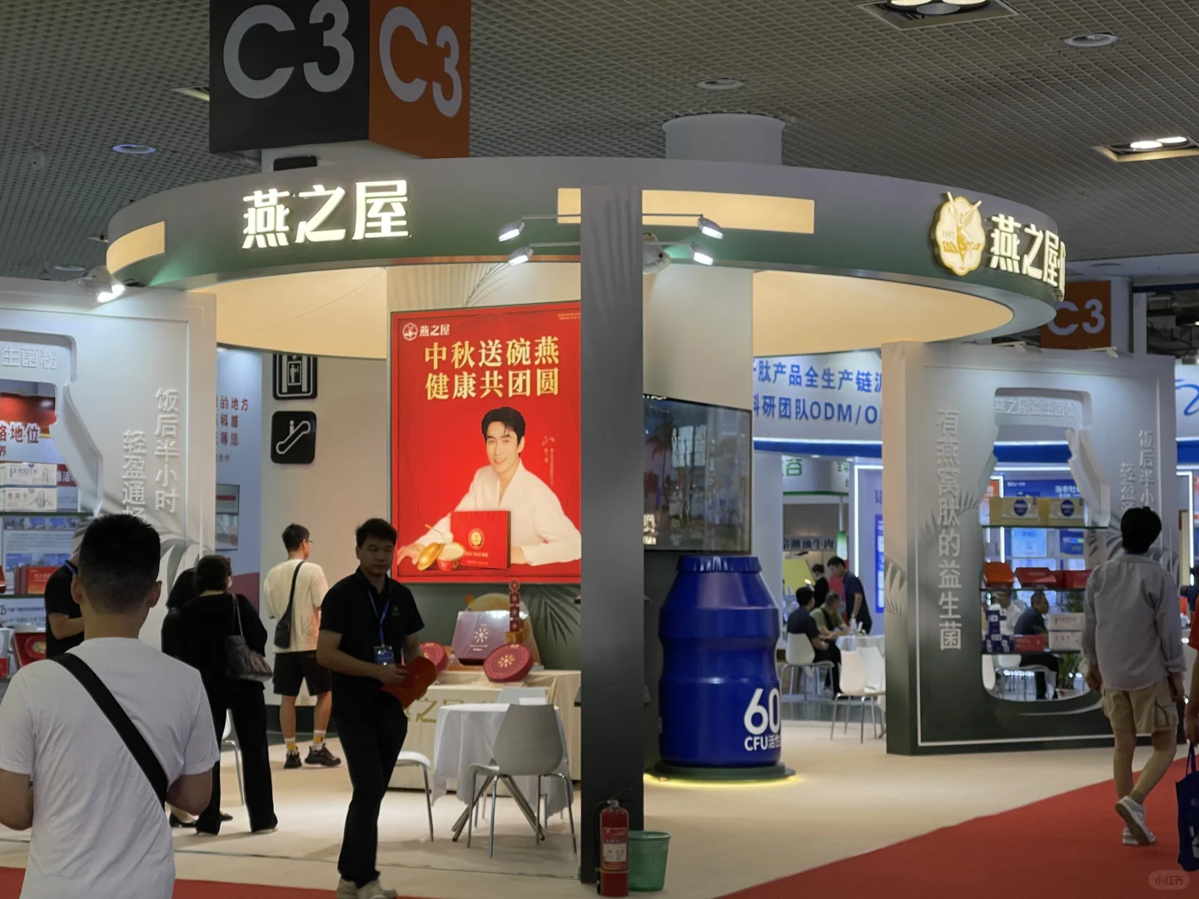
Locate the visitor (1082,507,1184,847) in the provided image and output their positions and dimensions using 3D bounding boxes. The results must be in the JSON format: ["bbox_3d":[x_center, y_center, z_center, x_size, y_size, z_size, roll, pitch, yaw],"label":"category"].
[{"bbox_3d":[2.916,1.240,12.142,0.530,1.790,0.450,-1,-3,24],"label":"visitor"}]

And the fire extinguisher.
[{"bbox_3d":[0.066,1.801,10.148,0.165,0.470,0.135,0,-3,3],"label":"fire extinguisher"}]

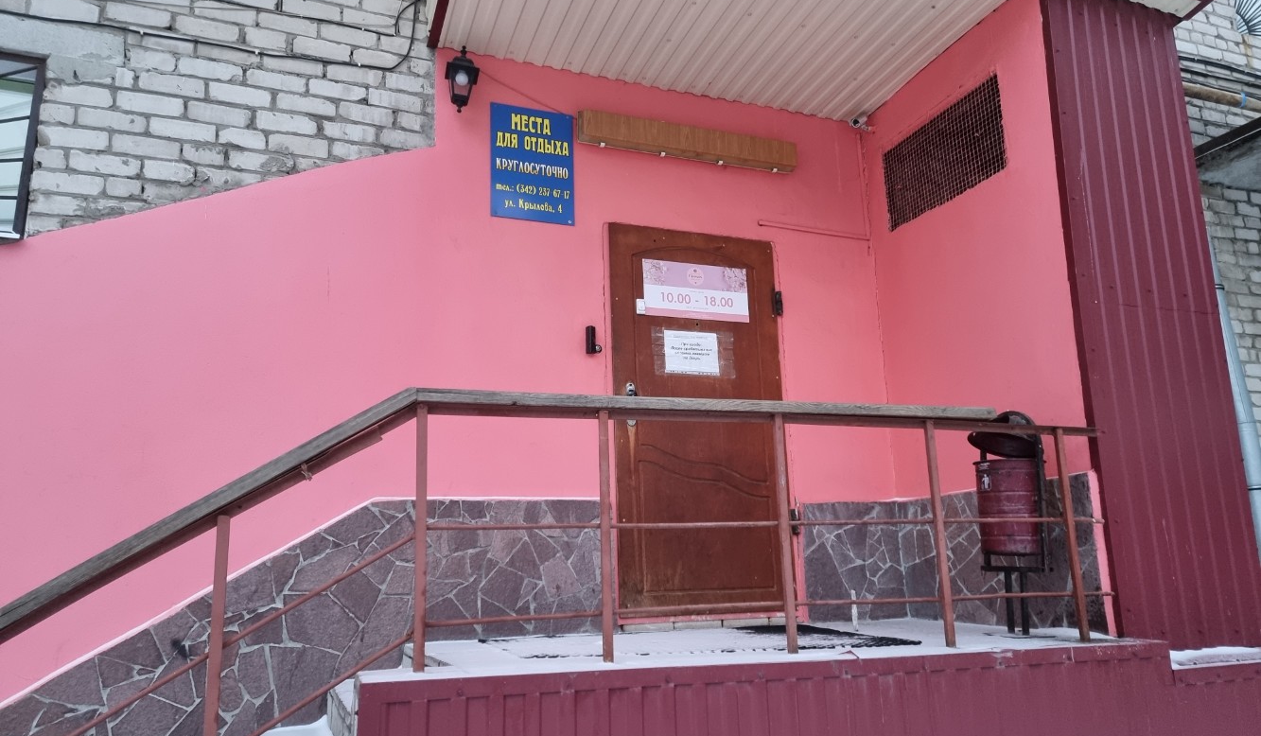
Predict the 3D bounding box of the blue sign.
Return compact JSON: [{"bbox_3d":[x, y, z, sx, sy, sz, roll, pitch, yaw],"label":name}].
[{"bbox_3d":[-0.479,-1.001,4.298,0.416,0.594,0.020,4,-13,-21],"label":"blue sign"}]

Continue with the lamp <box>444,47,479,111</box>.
[{"bbox_3d":[-0.807,-1.352,4.152,0.155,0.337,0.200,4,-13,-21],"label":"lamp"}]

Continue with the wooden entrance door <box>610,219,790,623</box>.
[{"bbox_3d":[0.356,0.239,4.402,0.940,1.935,0.070,4,-13,-21],"label":"wooden entrance door"}]

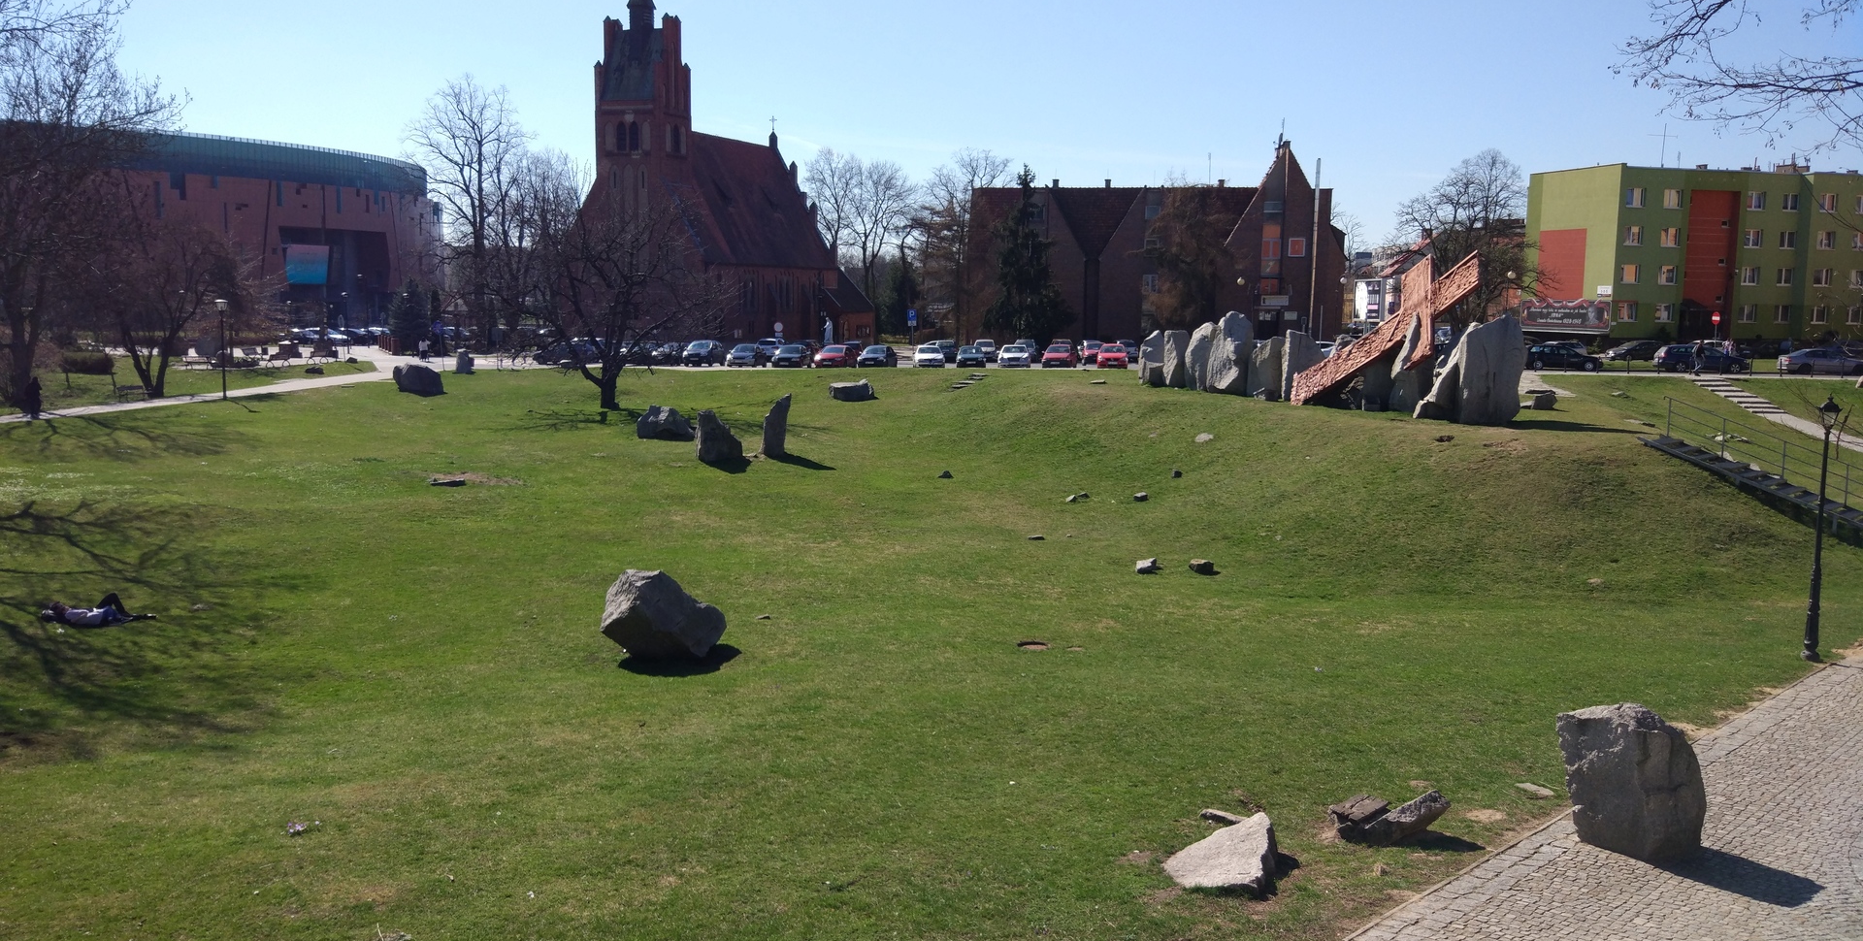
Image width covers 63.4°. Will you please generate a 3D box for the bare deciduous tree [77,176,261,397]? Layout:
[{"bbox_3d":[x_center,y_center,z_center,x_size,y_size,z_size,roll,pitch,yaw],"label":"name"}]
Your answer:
[{"bbox_3d":[-33.317,-7.906,65.231,7.400,9.400,7.200,-3,8,-27],"label":"bare deciduous tree"}]

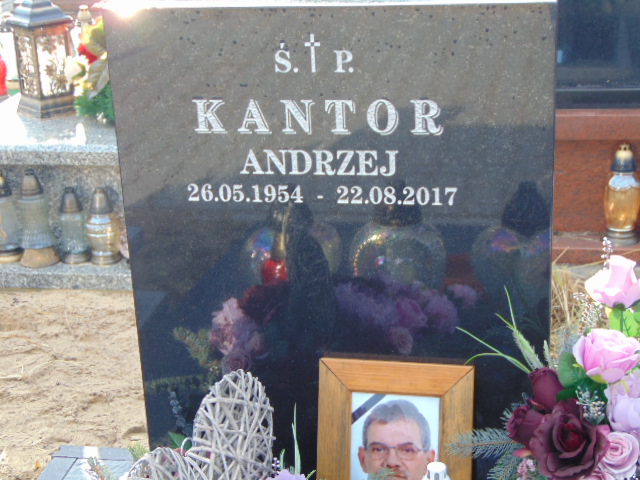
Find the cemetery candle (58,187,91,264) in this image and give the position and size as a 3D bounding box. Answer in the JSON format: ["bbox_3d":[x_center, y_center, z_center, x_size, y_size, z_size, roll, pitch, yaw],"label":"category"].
[{"bbox_3d":[-0.726,-0.046,3.850,0.088,0.216,0.088,-4,19,-7],"label":"cemetery candle"}]

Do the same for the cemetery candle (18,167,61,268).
[{"bbox_3d":[-0.830,-0.067,3.834,0.116,0.275,0.116,-4,19,-7],"label":"cemetery candle"}]

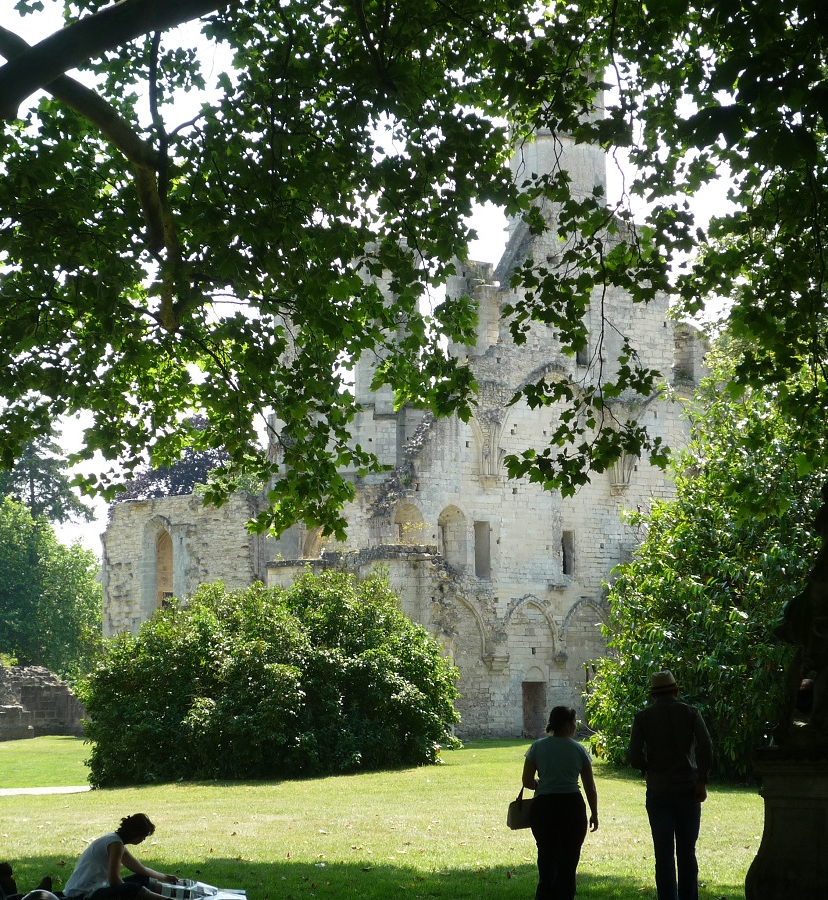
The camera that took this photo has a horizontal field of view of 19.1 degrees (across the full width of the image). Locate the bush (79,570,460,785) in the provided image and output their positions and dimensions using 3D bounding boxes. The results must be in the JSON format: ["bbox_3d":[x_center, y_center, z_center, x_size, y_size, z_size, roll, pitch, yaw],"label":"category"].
[{"bbox_3d":[-3.581,5.638,61.000,9.100,5.000,7.300,0,-7,-6],"label":"bush"}]

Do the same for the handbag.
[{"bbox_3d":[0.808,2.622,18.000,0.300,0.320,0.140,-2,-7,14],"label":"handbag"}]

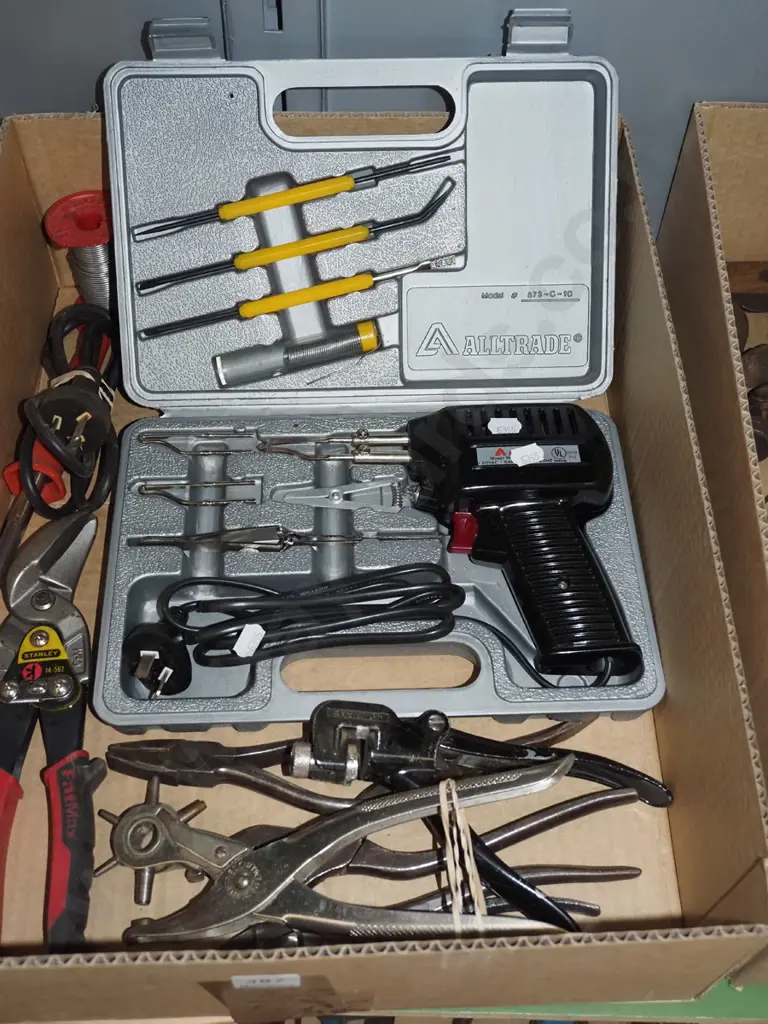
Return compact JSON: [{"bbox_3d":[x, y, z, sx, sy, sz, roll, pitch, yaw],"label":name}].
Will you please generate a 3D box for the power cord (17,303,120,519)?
[{"bbox_3d":[-0.184,-0.069,0.668,0.064,0.057,0.147,-1,56,-3],"label":"power cord"}]

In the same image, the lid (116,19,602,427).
[{"bbox_3d":[-0.010,-0.158,0.621,0.273,0.205,0.034,-1,12,-2],"label":"lid"}]

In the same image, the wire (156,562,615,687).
[{"bbox_3d":[-0.001,0.058,0.557,0.226,0.036,0.058,-1,57,-2],"label":"wire"}]

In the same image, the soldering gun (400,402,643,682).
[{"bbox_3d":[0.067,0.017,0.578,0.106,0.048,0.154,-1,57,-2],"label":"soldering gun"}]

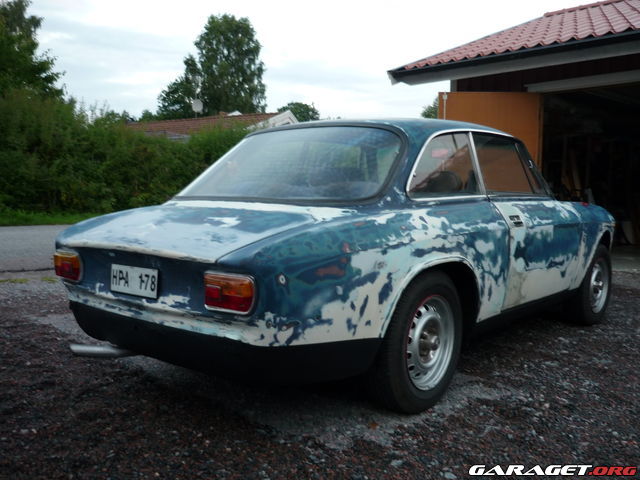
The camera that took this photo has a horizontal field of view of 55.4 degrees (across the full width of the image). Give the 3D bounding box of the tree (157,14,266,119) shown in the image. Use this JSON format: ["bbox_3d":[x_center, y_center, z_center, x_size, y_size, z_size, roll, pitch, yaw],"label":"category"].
[{"bbox_3d":[-8.700,-10.100,49.000,8.800,16.000,8.000,0,4,0],"label":"tree"}]

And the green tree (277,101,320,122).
[{"bbox_3d":[-1.950,-7.500,55.000,4.500,10.100,4.500,0,4,0],"label":"green tree"}]

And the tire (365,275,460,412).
[{"bbox_3d":[0.394,0.408,2.510,0.180,0.590,0.590,3,5,39],"label":"tire"}]

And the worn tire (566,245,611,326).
[{"bbox_3d":[1.905,0.318,4.315,0.180,0.590,0.590,3,5,41],"label":"worn tire"}]

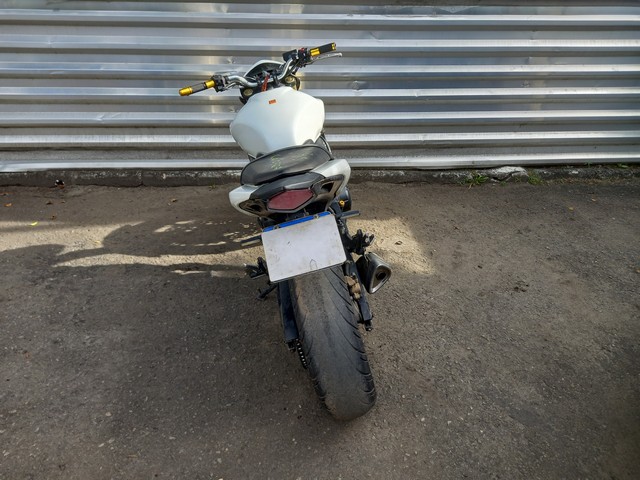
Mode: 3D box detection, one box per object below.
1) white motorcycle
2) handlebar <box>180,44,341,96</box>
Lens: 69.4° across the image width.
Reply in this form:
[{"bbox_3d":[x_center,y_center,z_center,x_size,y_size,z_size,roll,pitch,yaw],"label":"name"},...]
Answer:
[{"bbox_3d":[-0.113,-0.207,2.137,0.760,1.080,2.040,-17,28,0],"label":"white motorcycle"},{"bbox_3d":[-0.284,-0.780,2.193,0.760,0.140,0.200,-17,28,-1],"label":"handlebar"}]

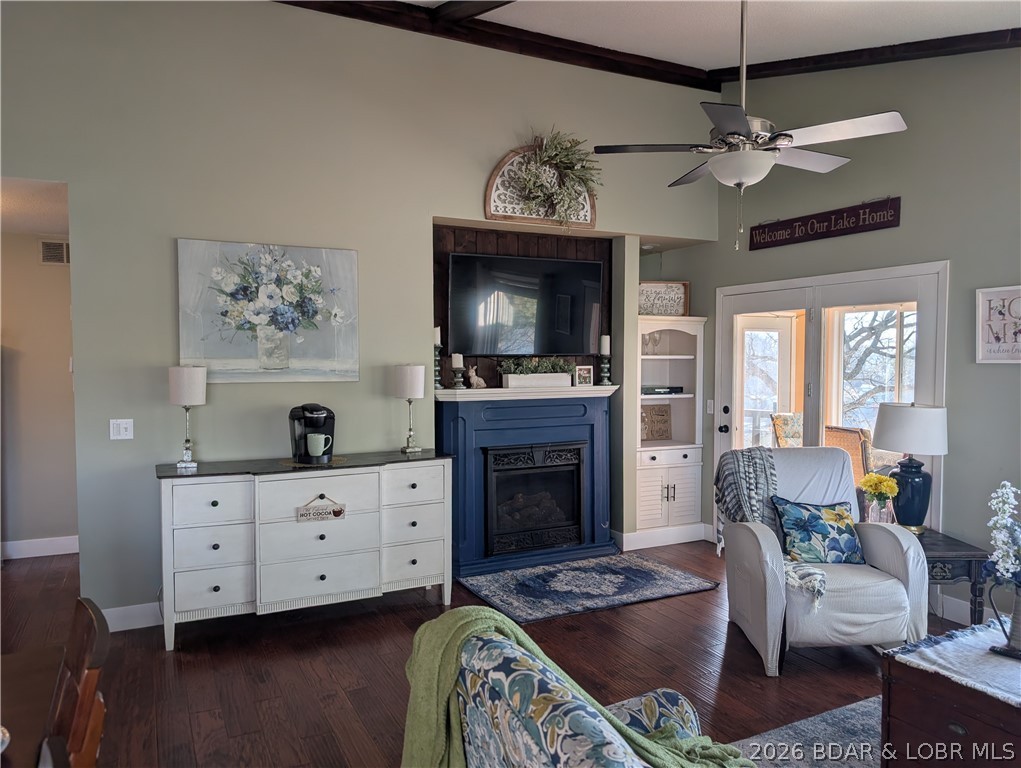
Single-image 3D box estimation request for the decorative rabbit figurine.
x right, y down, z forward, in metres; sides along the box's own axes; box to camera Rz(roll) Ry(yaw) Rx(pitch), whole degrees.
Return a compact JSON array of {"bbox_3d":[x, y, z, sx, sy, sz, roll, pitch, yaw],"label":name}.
[{"bbox_3d":[-0.234,-0.045,4.984,0.115,0.150,0.070,-3,4,-42],"label":"decorative rabbit figurine"}]

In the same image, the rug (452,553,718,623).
[{"bbox_3d":[0.499,1.335,4.762,1.440,0.012,0.920,-1,3,-25],"label":"rug"}]

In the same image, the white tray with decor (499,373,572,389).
[{"bbox_3d":[0.210,-0.030,5.385,0.530,0.105,0.120,-1,3,-25],"label":"white tray with decor"}]

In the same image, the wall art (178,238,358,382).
[{"bbox_3d":[-1.438,-0.425,4.316,1.045,0.833,0.035,-1,3,-25],"label":"wall art"}]

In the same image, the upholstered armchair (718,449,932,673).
[{"bbox_3d":[1.600,0.886,3.784,0.750,0.990,0.820,0,3,-1],"label":"upholstered armchair"}]

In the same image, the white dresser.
[{"bbox_3d":[-1.162,0.933,4.231,1.657,0.935,0.490,-1,3,-25],"label":"white dresser"}]

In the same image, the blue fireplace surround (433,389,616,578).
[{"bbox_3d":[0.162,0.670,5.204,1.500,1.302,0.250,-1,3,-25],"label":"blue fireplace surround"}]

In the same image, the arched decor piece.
[{"bbox_3d":[0.251,-1.427,4.998,0.920,0.585,0.120,-1,3,-25],"label":"arched decor piece"}]

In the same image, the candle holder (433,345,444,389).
[{"bbox_3d":[-0.531,-0.123,5.047,0.118,0.315,0.118,-1,3,-25],"label":"candle holder"}]

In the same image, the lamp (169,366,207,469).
[{"bbox_3d":[-1.828,0.187,4.026,0.194,0.576,0.194,-1,3,-25],"label":"lamp"}]

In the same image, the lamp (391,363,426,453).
[{"bbox_3d":[-0.646,0.162,4.598,0.194,0.570,0.194,-1,3,-25],"label":"lamp"}]

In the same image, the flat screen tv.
[{"bbox_3d":[0.126,-0.563,5.199,1.245,0.705,0.065,-1,3,-25],"label":"flat screen tv"}]

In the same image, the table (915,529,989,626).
[{"bbox_3d":[2.178,1.110,3.890,0.510,0.530,0.540,0,3,-1],"label":"table"}]

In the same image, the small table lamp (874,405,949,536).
[{"bbox_3d":[2.233,0.462,3.909,0.370,0.715,0.370,-1,3,-25],"label":"small table lamp"}]

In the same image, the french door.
[{"bbox_3d":[2.130,0.307,4.986,0.100,2.100,1.937,-1,3,-25],"label":"french door"}]

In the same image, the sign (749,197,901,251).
[{"bbox_3d":[2.085,-1.068,4.815,0.022,0.180,1.226,-1,3,-25],"label":"sign"}]

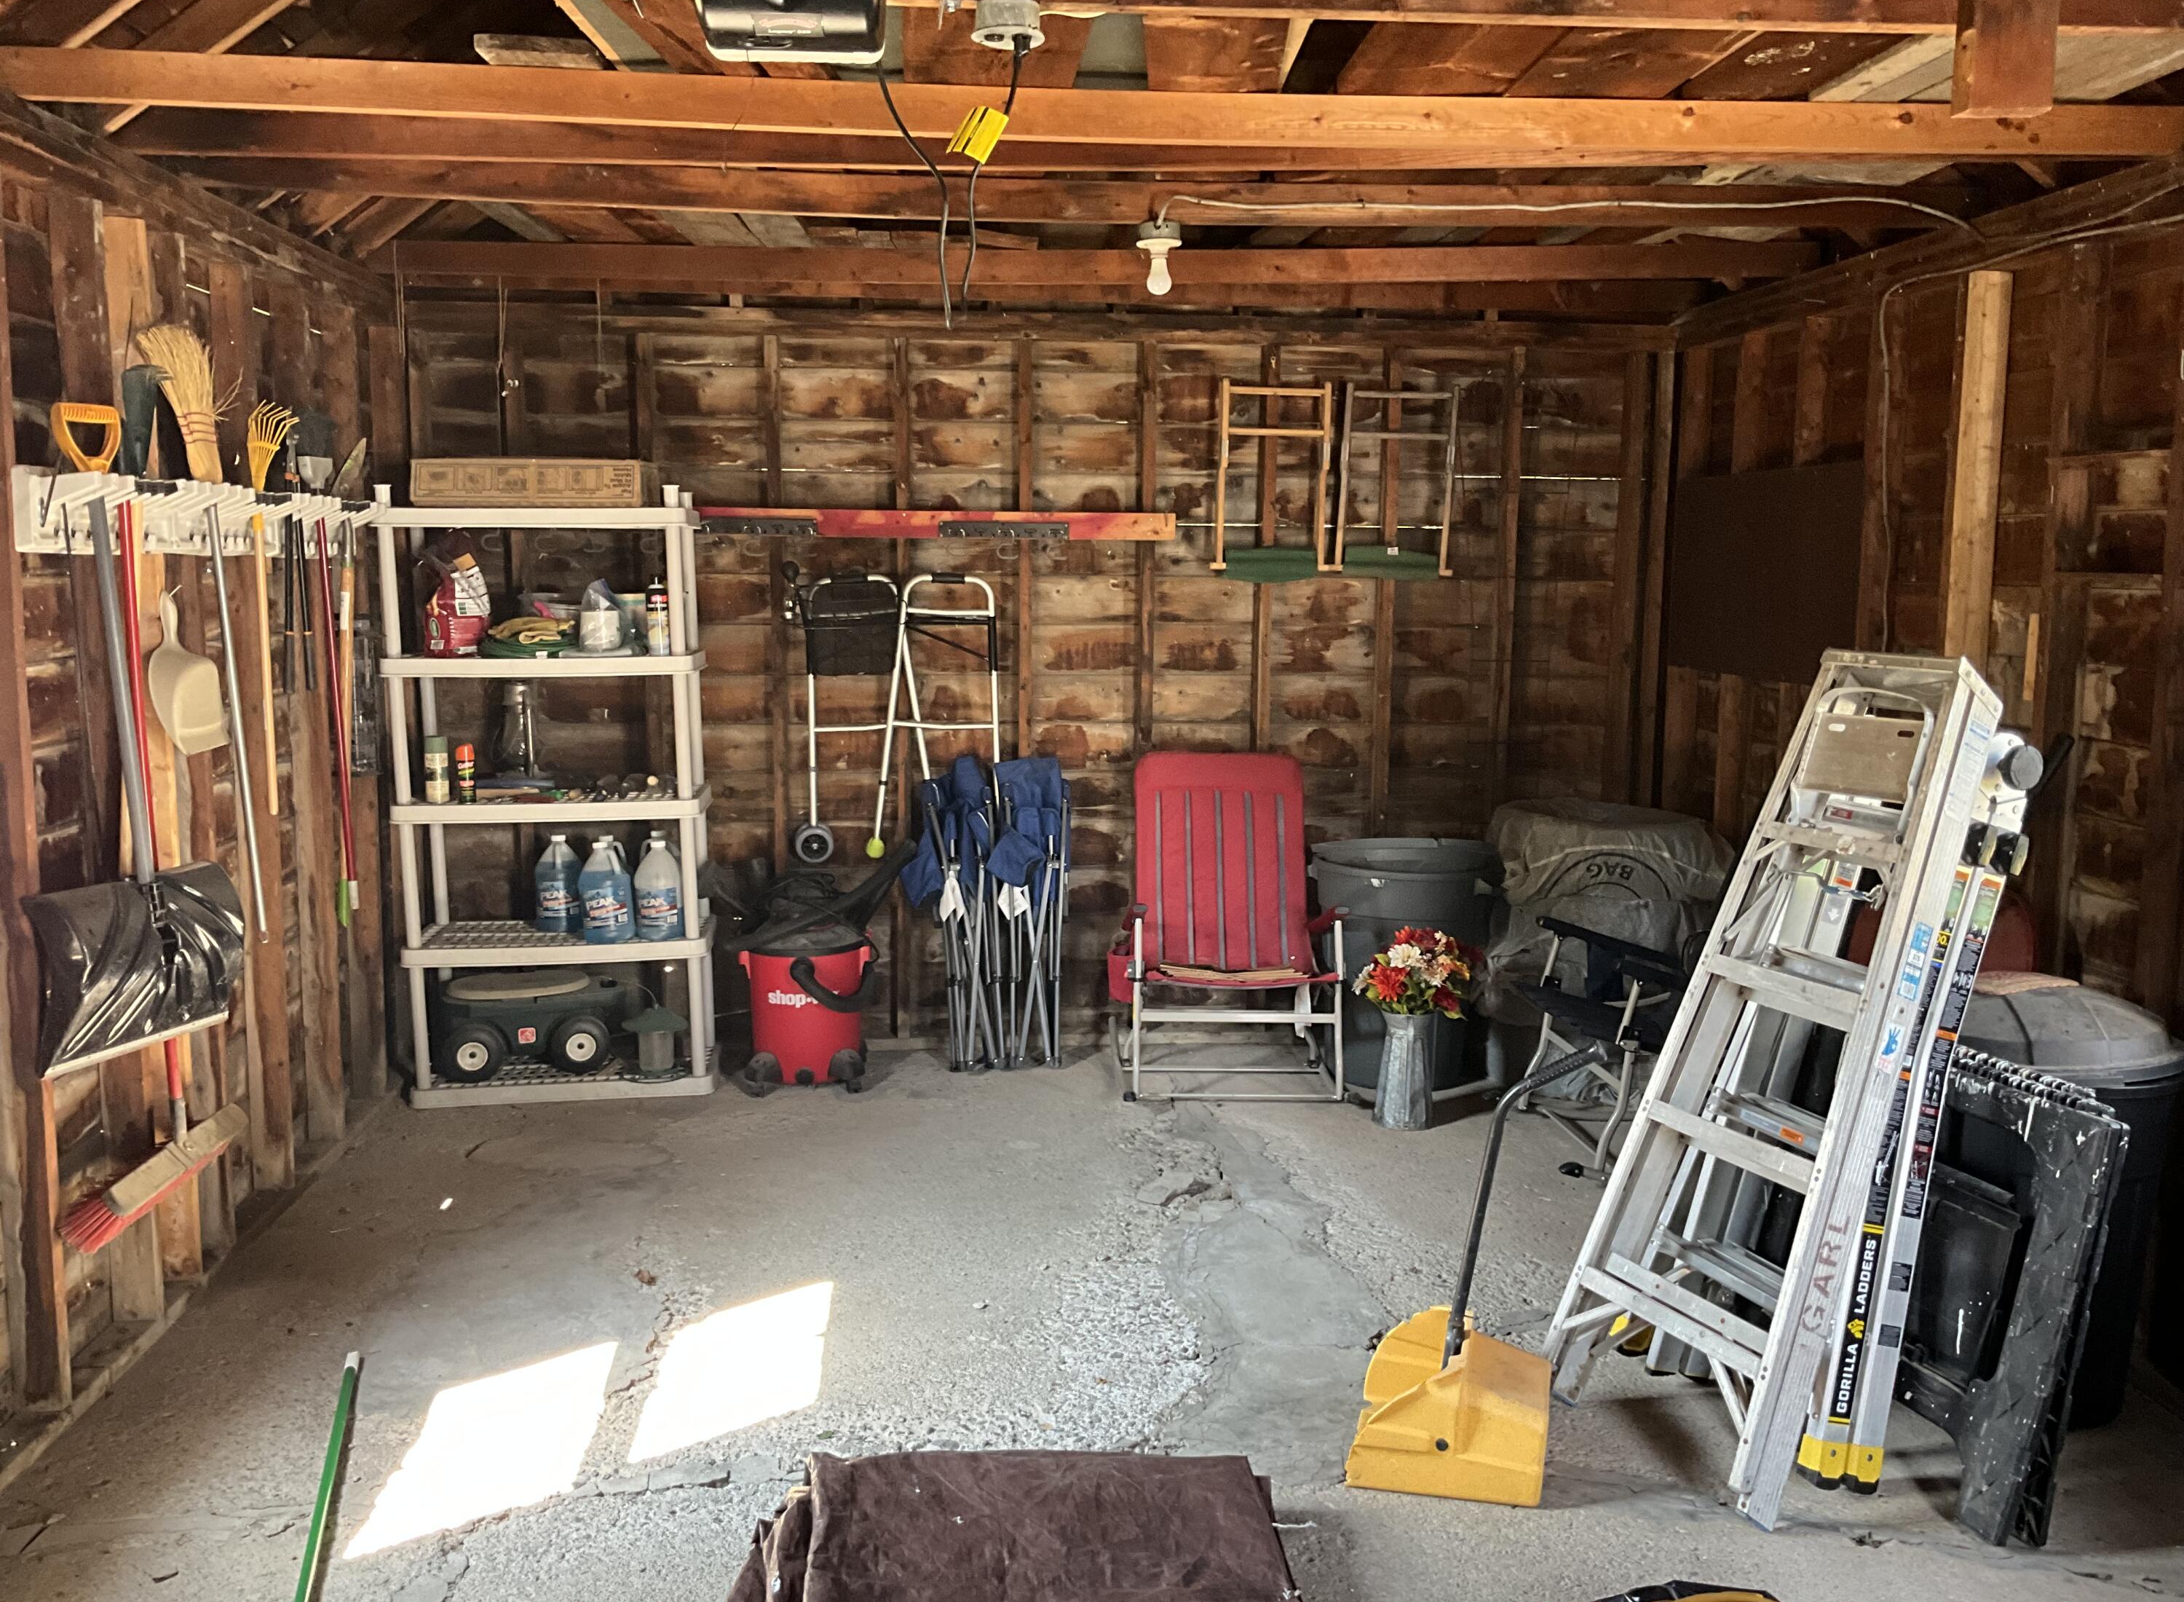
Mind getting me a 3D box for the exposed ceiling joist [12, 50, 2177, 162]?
[{"bbox_3d":[0.073,-1.310,3.487,4.120,0.096,0.050,0,8,-4],"label":"exposed ceiling joist"}]

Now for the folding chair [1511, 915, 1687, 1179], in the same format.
[{"bbox_3d":[1.609,0.579,5.256,0.660,0.800,0.660,0,8,-7],"label":"folding chair"}]

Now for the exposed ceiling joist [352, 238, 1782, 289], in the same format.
[{"bbox_3d":[-0.023,-1.575,5.360,4.250,0.105,0.045,0,8,1],"label":"exposed ceiling joist"}]

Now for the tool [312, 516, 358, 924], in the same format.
[{"bbox_3d":[-1.988,-0.223,4.832,0.050,1.120,0.080,0,12,-5],"label":"tool"}]

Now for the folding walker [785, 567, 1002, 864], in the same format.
[{"bbox_3d":[-0.648,-0.273,5.962,0.700,0.975,0.200,0,8,-5],"label":"folding walker"}]

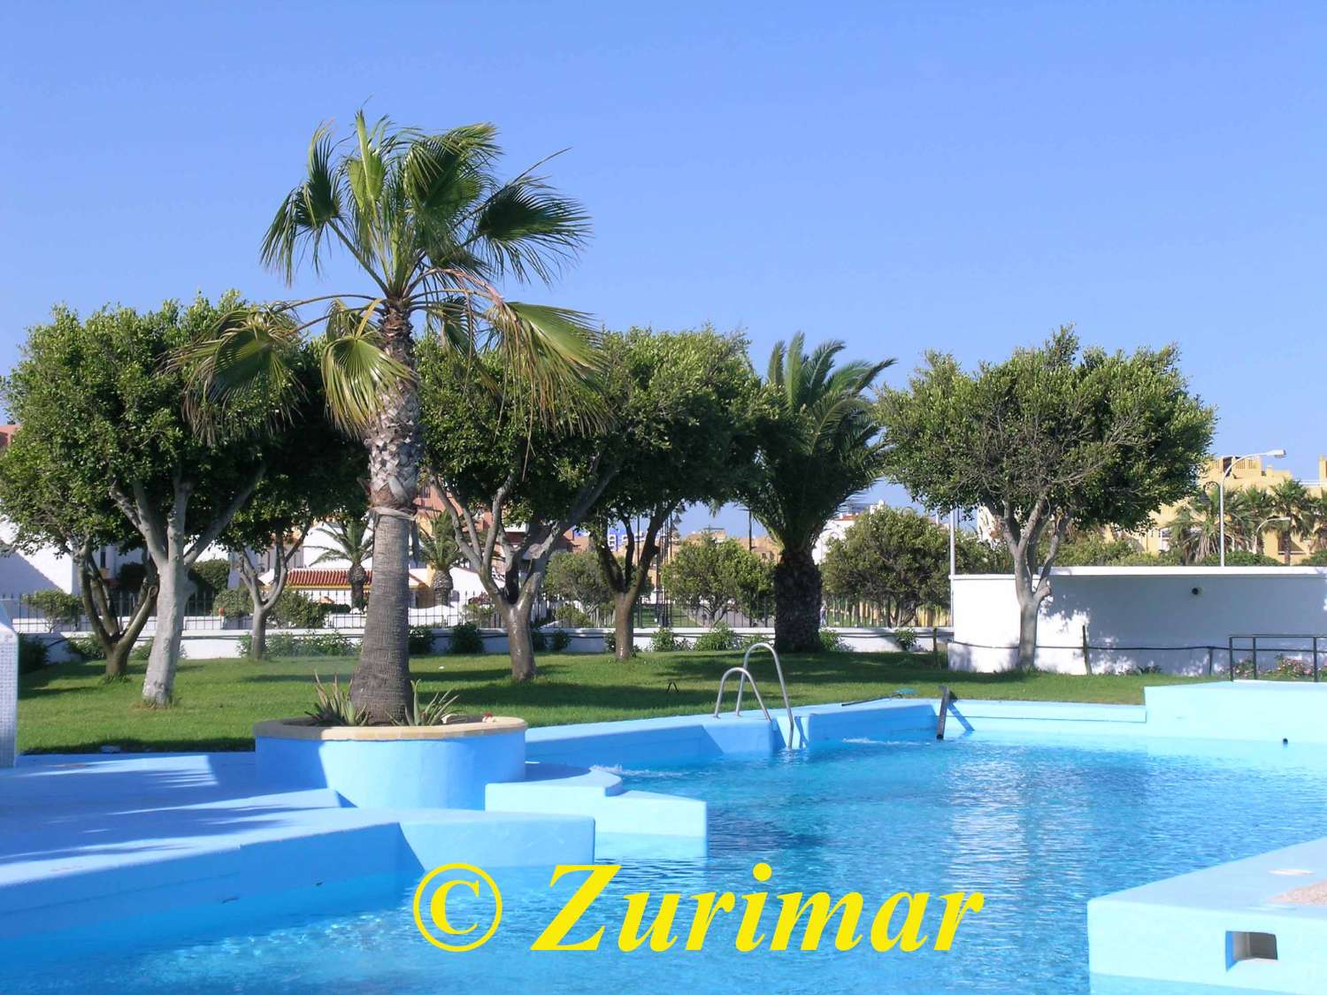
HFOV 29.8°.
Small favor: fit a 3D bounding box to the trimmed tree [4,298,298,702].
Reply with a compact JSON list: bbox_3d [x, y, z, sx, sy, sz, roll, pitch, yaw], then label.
[{"bbox_3d":[-6.378,0.039,31.000,3.663,5.043,3.500,0,-2,0],"label":"trimmed tree"}]

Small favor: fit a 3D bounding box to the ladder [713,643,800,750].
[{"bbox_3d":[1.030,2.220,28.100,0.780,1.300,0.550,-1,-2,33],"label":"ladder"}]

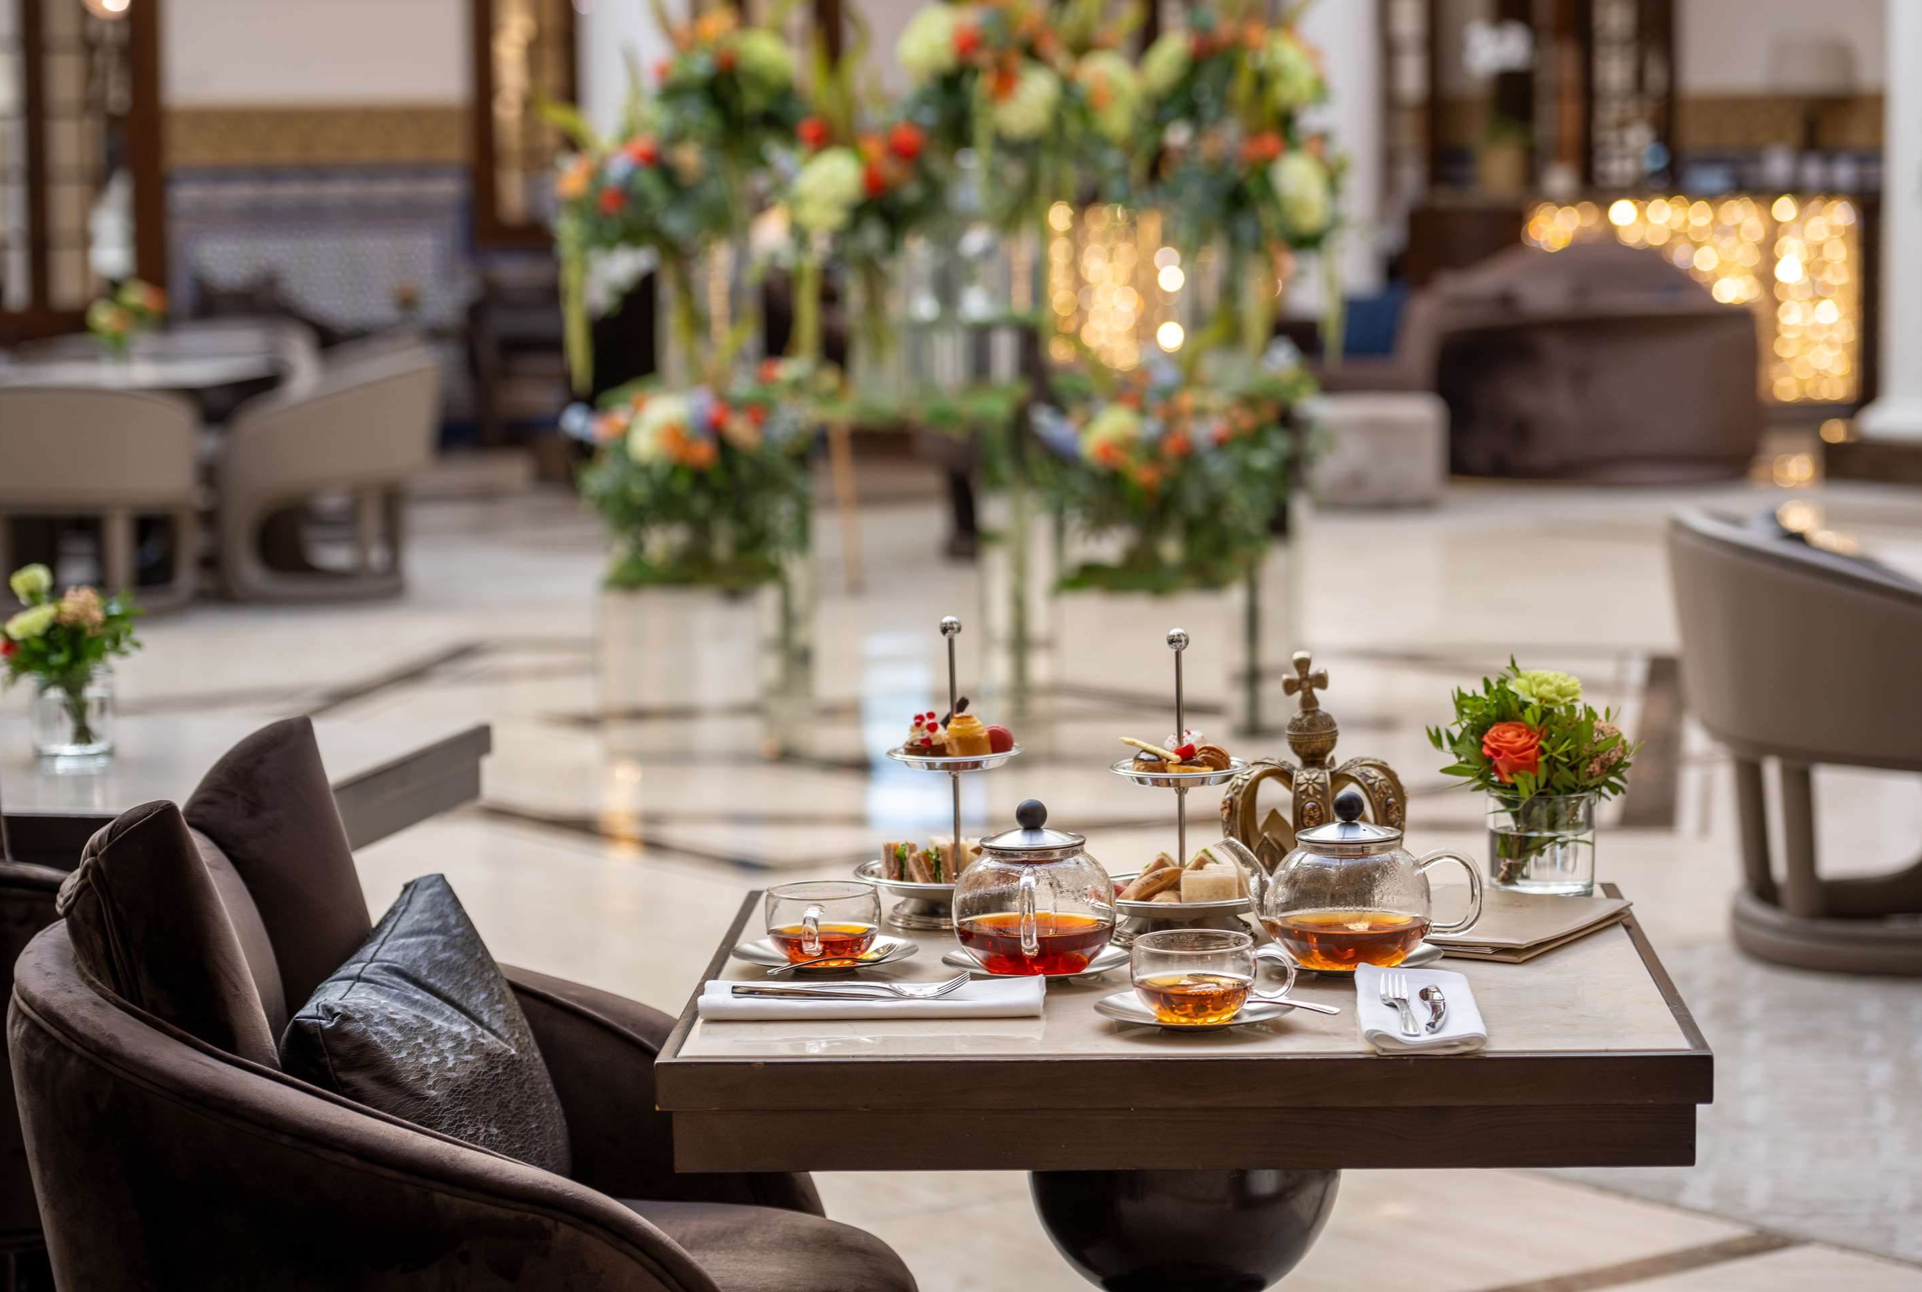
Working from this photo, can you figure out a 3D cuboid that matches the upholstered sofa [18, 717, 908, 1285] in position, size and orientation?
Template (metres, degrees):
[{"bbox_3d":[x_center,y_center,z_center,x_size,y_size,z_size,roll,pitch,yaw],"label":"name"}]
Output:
[{"bbox_3d":[-0.430,0.559,4.025,0.800,0.910,0.860,0,6,3],"label":"upholstered sofa"}]

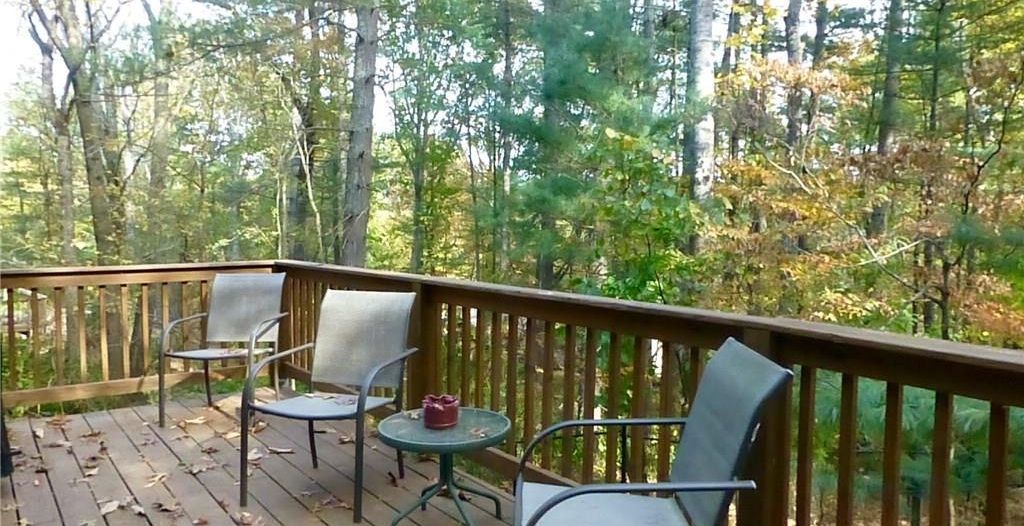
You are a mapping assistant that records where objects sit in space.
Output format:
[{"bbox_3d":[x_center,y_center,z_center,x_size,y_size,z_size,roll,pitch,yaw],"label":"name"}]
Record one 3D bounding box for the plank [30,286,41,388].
[{"bbox_3d":[-2.929,0.465,4.363,0.034,0.680,0.034,-2,4,-39],"label":"plank"}]

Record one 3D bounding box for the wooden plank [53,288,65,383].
[{"bbox_3d":[-2.881,0.474,4.514,0.035,0.710,0.035,-2,4,-39],"label":"wooden plank"}]

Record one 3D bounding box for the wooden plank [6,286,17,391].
[{"bbox_3d":[-3.071,0.480,4.362,0.035,0.710,0.035,-2,4,-39],"label":"wooden plank"}]

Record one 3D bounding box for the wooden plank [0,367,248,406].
[{"bbox_3d":[-2.594,0.821,4.719,1.950,0.089,0.038,-2,4,-39],"label":"wooden plank"}]

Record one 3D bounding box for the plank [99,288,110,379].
[{"bbox_3d":[-2.639,0.454,4.598,0.034,0.680,0.034,-2,4,-39],"label":"plank"}]

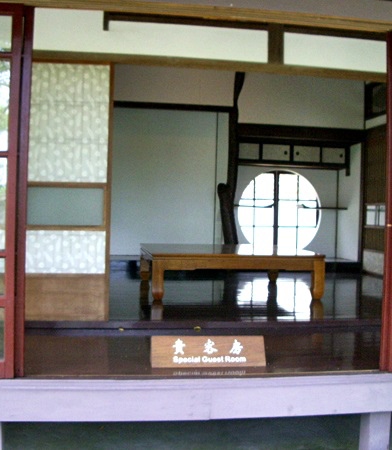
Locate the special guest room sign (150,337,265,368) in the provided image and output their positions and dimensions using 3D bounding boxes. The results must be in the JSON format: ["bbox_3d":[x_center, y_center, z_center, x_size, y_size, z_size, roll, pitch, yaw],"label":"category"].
[{"bbox_3d":[0.069,0.693,3.352,0.630,0.155,0.133,1,1,-9],"label":"special guest room sign"}]

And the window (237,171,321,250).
[{"bbox_3d":[1.168,-0.153,8.473,1.221,1.221,0.099,1,1,-9],"label":"window"}]

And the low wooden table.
[{"bbox_3d":[0.258,0.433,5.938,1.507,0.387,1.546,1,1,-9],"label":"low wooden table"}]

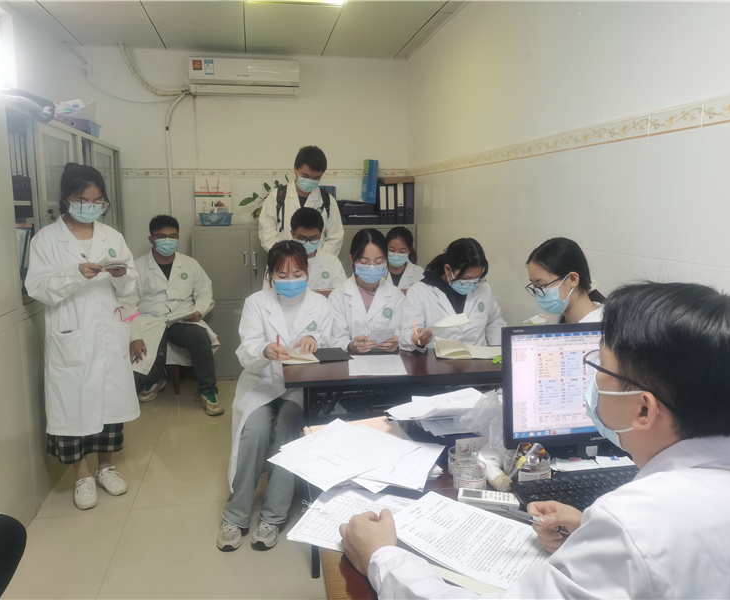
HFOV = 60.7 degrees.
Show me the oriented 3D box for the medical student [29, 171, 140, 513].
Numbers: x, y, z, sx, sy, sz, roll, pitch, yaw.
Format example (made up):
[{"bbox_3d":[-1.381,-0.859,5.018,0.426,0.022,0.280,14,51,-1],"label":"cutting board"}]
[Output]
[{"bbox_3d":[-1.278,0.155,2.854,0.460,1.560,0.380,-6,10,-32],"label":"medical student"}]

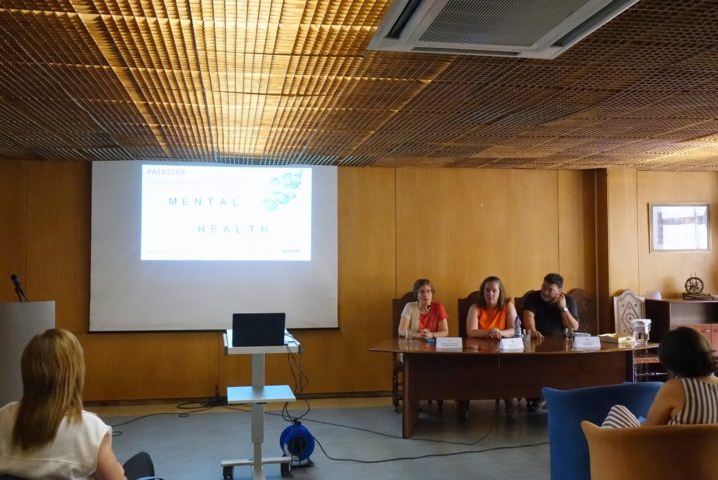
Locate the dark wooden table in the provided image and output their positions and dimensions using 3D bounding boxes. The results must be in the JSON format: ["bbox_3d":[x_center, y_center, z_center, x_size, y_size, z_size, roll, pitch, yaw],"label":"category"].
[{"bbox_3d":[1.292,1.244,5.893,2.500,0.750,1.150,0,-2,-10],"label":"dark wooden table"}]

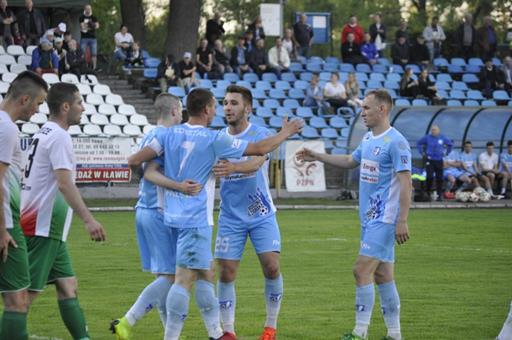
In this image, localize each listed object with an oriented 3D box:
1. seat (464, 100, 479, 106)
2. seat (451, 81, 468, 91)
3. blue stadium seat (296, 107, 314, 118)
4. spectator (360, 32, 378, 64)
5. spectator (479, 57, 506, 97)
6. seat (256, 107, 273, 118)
[{"bbox_3d":[5.590,-1.662,68.740,0.430,0.310,0.410,0,1,-21],"label":"seat"},{"bbox_3d":[5.352,-2.125,69.520,0.420,0.330,0.410,0,1,-13],"label":"seat"},{"bbox_3d":[1.239,-1.432,66.500,0.430,0.310,0.400,0,1,-15],"label":"blue stadium seat"},{"bbox_3d":[3.031,-3.020,70.939,0.520,1.250,0.700,0,1,-10],"label":"spectator"},{"bbox_3d":[6.288,-2.360,71.224,0.550,1.180,0.750,0,1,-20],"label":"spectator"},{"bbox_3d":[0.227,-1.447,66.955,0.420,0.290,0.400,0,1,-18],"label":"seat"}]

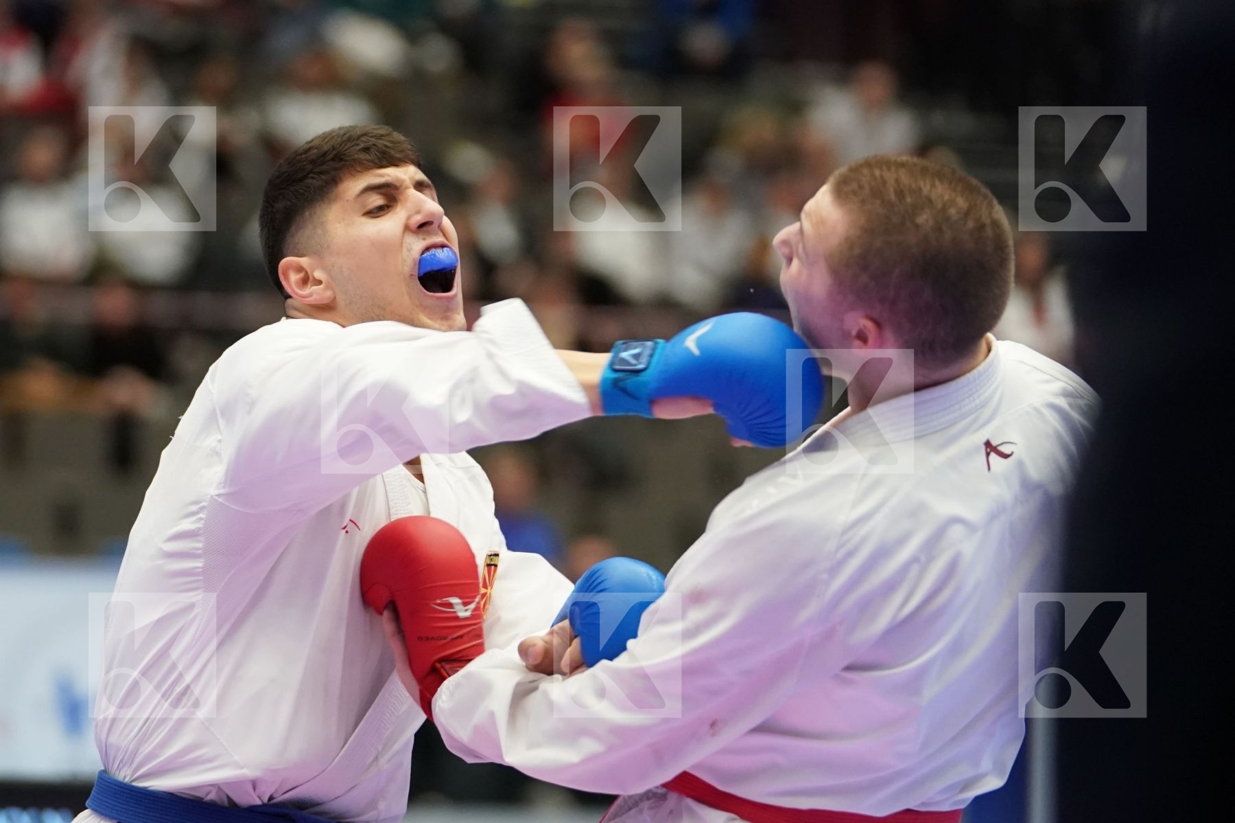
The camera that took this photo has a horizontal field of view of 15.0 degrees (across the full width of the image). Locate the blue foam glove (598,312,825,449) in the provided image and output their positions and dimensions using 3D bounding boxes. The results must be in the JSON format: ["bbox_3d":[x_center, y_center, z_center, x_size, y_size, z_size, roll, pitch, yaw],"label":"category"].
[{"bbox_3d":[0.092,-0.030,4.560,0.212,0.132,0.120,-2,12,-8],"label":"blue foam glove"}]

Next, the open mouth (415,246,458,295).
[{"bbox_3d":[-0.175,-0.137,4.559,0.052,0.051,0.030,-9,-8,-40],"label":"open mouth"}]

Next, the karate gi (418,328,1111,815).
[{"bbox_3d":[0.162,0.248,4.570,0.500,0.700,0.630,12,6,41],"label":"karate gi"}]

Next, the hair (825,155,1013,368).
[{"bbox_3d":[0.293,-0.144,4.550,0.192,0.205,0.168,25,30,35],"label":"hair"}]

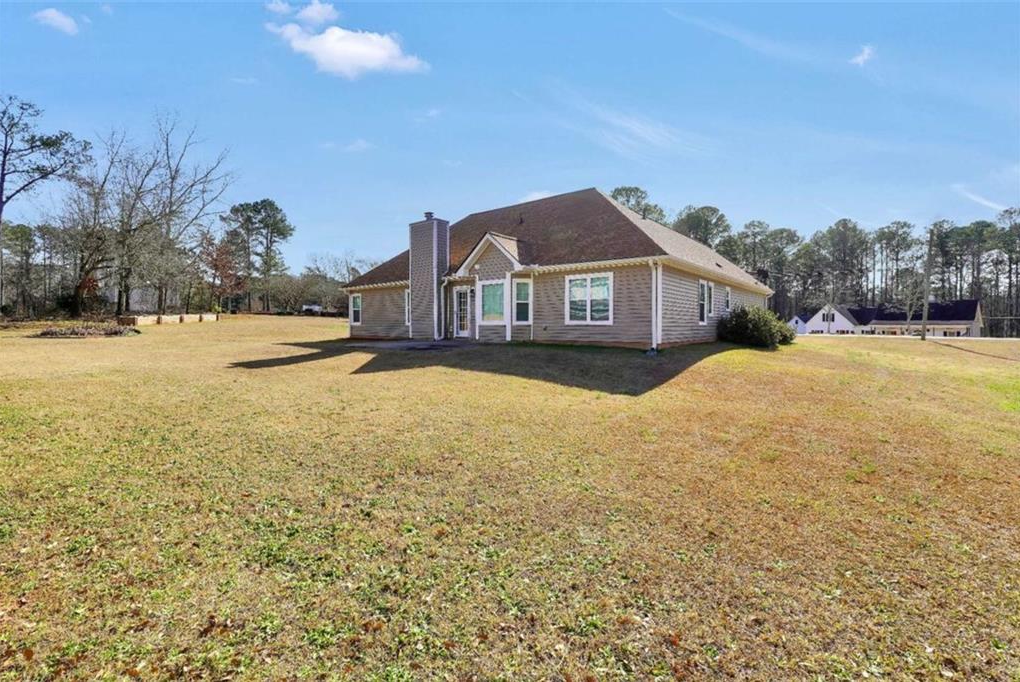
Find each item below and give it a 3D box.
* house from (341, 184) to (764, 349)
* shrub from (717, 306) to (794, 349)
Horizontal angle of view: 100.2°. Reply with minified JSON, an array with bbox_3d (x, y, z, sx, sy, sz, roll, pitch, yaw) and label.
[{"bbox_3d":[4.011,-3.656,26.125,18.300,6.950,21.000,2,3,39],"label":"house"},{"bbox_3d":[10.618,-0.580,18.423,2.500,1.750,3.200,2,3,39],"label":"shrub"}]

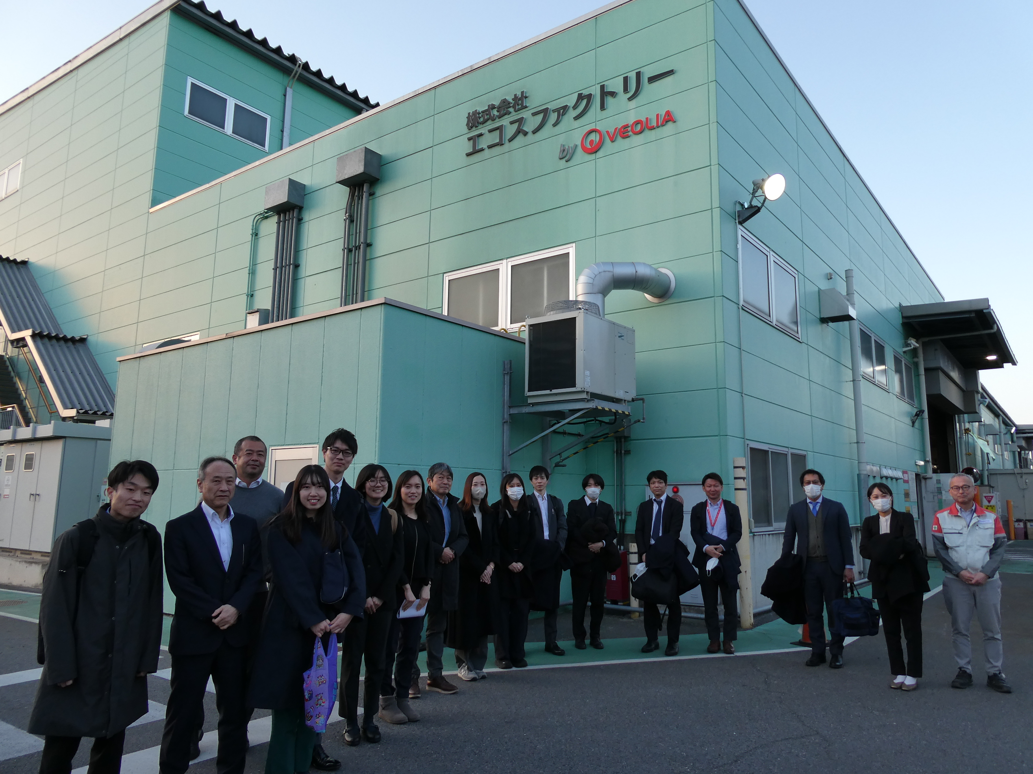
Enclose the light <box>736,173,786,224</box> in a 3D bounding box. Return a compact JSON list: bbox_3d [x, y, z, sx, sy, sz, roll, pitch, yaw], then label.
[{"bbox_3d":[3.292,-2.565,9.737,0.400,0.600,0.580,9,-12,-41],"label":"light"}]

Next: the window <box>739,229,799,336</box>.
[{"bbox_3d":[3.833,-1.483,10.800,0.100,1.150,2.560,-6,-11,38],"label":"window"}]

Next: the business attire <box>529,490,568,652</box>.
[{"bbox_3d":[0.290,1.748,6.851,0.441,1.497,0.380,2,-8,-9],"label":"business attire"}]

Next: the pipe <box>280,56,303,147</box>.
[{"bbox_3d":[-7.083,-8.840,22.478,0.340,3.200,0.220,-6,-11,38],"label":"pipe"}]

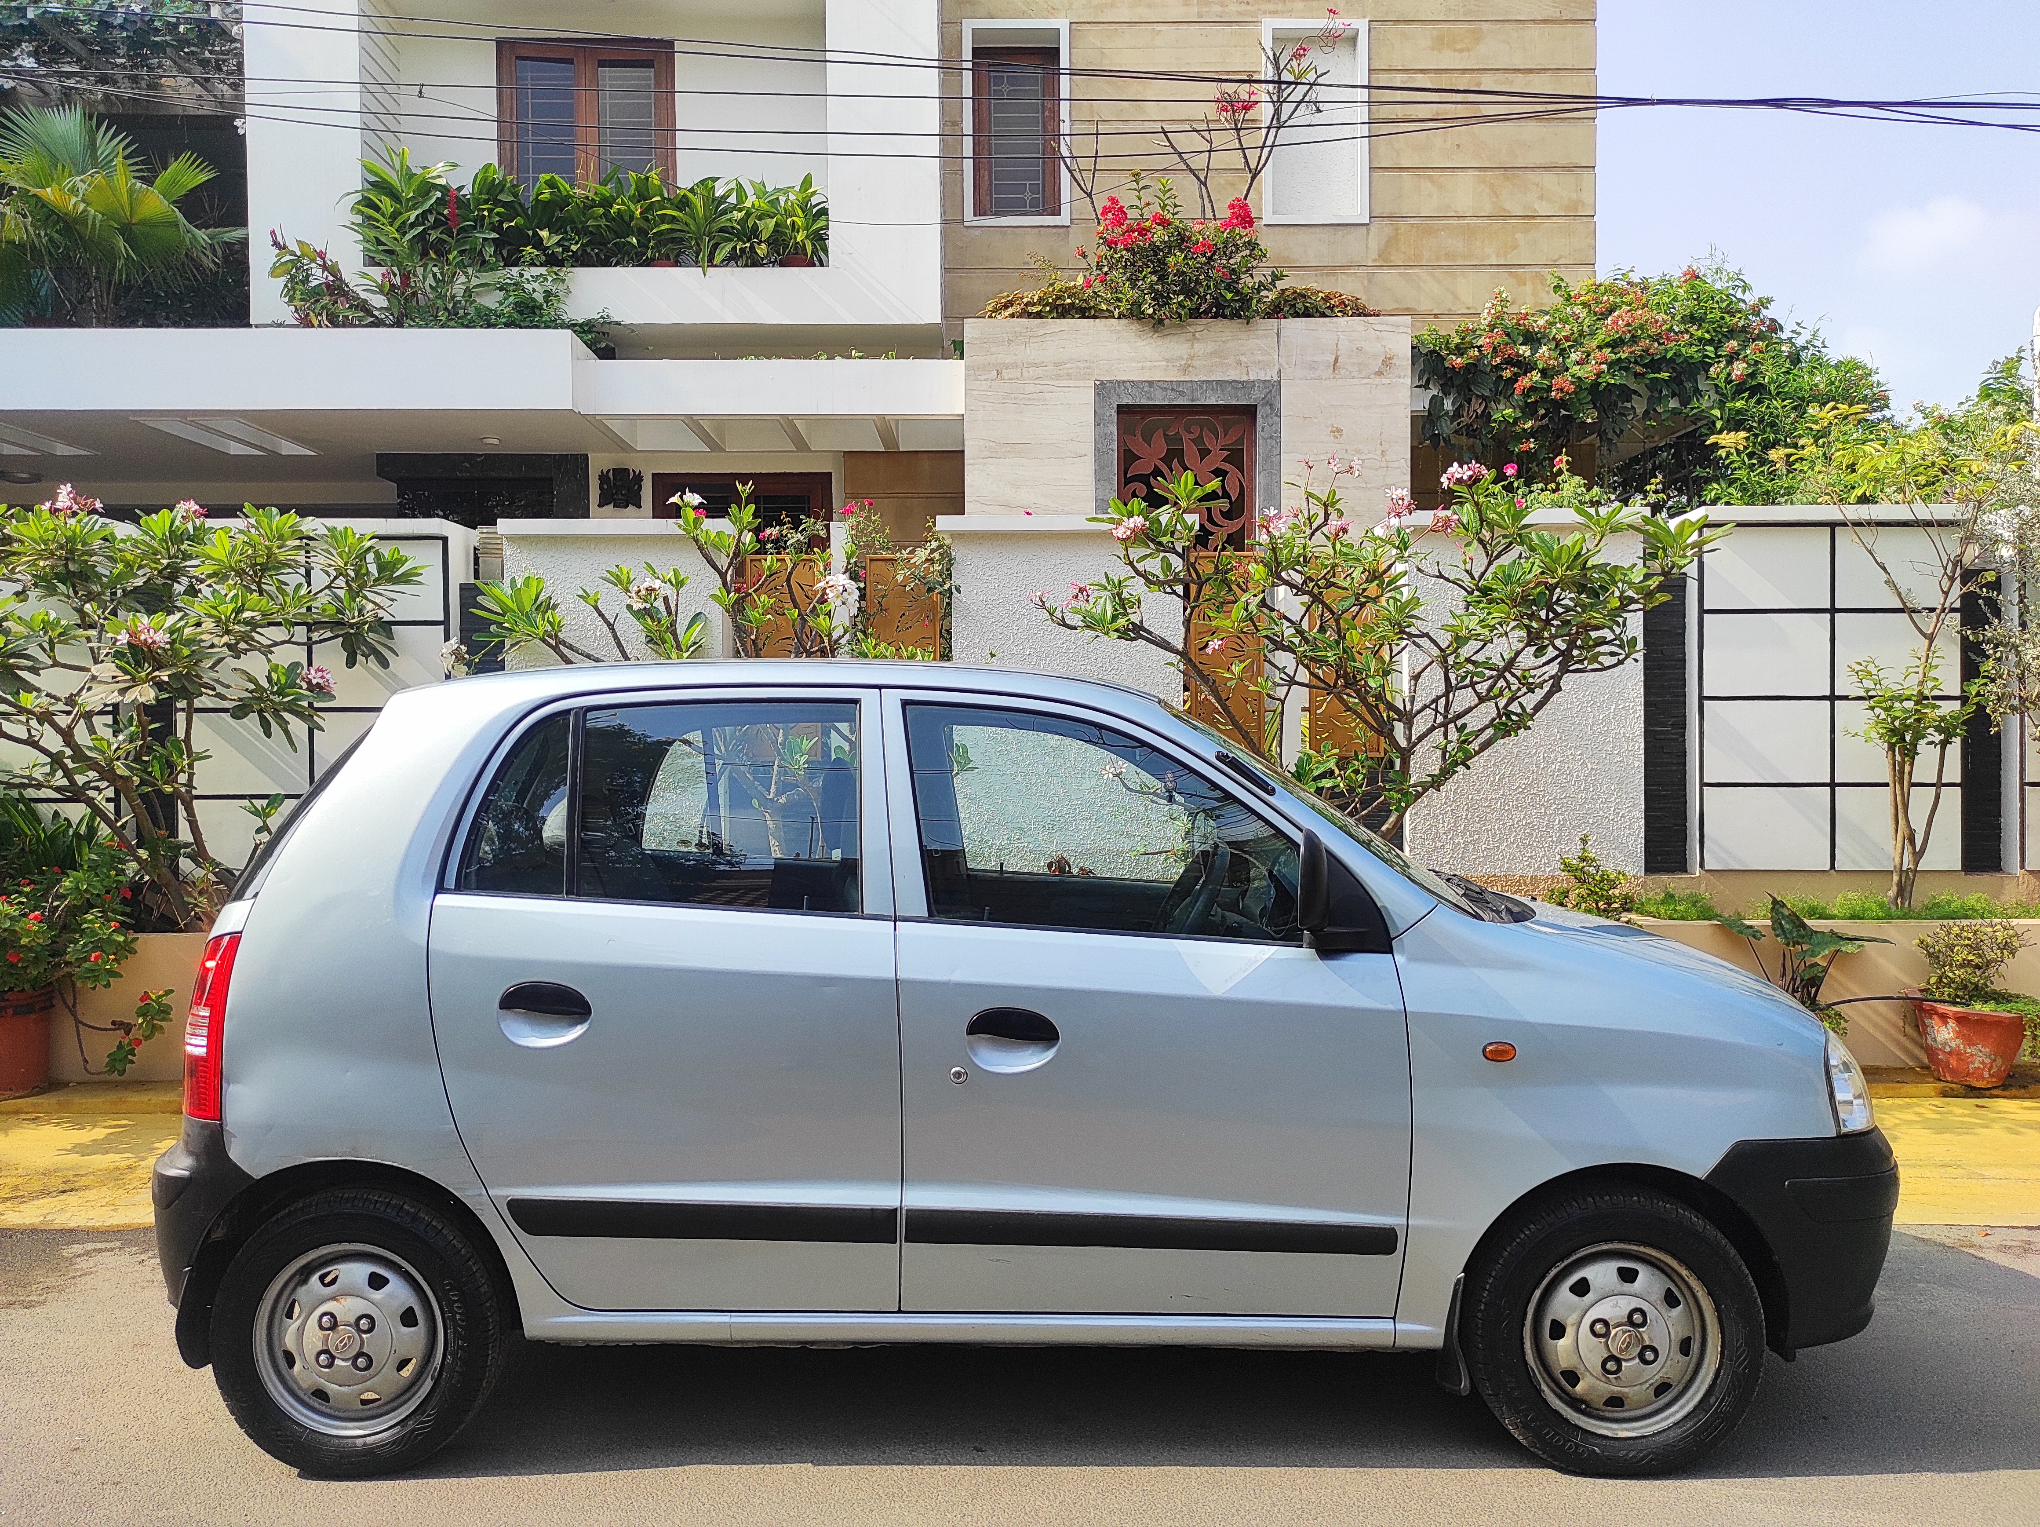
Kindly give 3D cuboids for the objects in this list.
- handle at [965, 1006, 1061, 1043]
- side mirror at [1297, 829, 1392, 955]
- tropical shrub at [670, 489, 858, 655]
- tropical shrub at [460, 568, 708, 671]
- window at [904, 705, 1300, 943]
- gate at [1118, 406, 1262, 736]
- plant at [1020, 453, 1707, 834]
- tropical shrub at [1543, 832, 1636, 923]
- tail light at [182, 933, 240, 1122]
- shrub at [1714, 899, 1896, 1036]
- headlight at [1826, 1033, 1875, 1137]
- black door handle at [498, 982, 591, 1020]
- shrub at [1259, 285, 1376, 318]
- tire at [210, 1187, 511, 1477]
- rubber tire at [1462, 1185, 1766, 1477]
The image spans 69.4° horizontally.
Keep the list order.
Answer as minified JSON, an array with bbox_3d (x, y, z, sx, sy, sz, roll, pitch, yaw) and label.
[{"bbox_3d":[-0.013,0.480,2.705,0.167,0.070,0.040,0,1,1],"label":"handle"},{"bbox_3d":[0.592,0.238,2.665,0.180,0.235,0.200,0,1,1],"label":"side mirror"},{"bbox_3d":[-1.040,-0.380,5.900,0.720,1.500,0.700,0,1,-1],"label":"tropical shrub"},{"bbox_3d":[-1.745,-0.190,5.900,1.000,1.200,0.850,0,1,-1],"label":"tropical shrub"},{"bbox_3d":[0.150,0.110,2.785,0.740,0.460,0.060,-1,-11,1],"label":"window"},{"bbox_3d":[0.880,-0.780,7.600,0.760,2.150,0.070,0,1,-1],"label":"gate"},{"bbox_3d":[1.390,-0.280,5.850,2.500,1.750,1.700,0,1,-1],"label":"plant"},{"bbox_3d":[2.200,0.450,5.680,0.360,0.370,0.330,0,1,0],"label":"tropical shrub"},{"bbox_3d":[-1.555,0.495,2.840,0.180,0.360,0.180,0,1,1],"label":"tail light"},{"bbox_3d":[2.740,0.800,5.150,0.600,0.660,0.500,0,1,0],"label":"shrub"},{"bbox_3d":[1.620,0.615,2.910,0.240,0.210,0.340,0,1,1],"label":"headlight"},{"bbox_3d":[-0.886,0.441,2.750,0.172,0.070,0.045,0,1,1],"label":"black door handle"},{"bbox_3d":[1.656,-2.560,8.200,0.640,0.200,0.400,0,1,0],"label":"shrub"},{"bbox_3d":[-1.262,1.083,2.800,0.535,0.530,0.160,0,1,1],"label":"tire"},{"bbox_3d":[1.118,1.067,2.790,0.535,0.530,0.165,0,1,1],"label":"rubber tire"}]

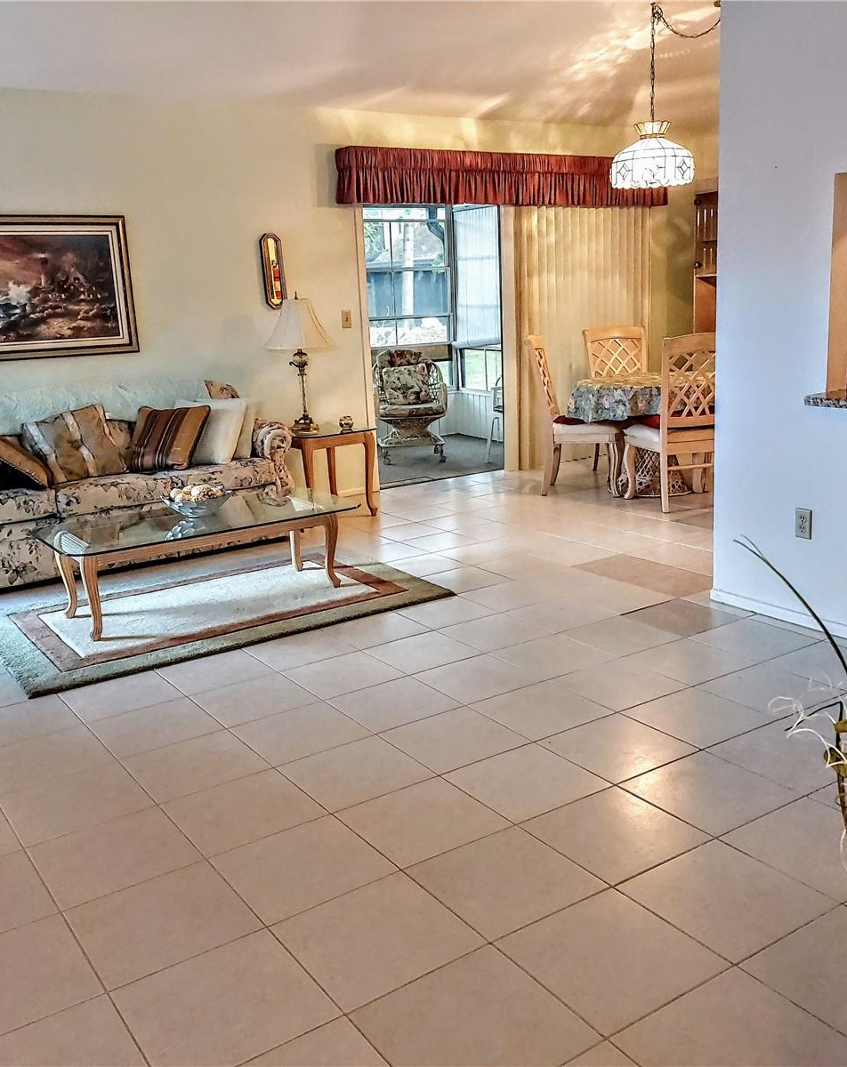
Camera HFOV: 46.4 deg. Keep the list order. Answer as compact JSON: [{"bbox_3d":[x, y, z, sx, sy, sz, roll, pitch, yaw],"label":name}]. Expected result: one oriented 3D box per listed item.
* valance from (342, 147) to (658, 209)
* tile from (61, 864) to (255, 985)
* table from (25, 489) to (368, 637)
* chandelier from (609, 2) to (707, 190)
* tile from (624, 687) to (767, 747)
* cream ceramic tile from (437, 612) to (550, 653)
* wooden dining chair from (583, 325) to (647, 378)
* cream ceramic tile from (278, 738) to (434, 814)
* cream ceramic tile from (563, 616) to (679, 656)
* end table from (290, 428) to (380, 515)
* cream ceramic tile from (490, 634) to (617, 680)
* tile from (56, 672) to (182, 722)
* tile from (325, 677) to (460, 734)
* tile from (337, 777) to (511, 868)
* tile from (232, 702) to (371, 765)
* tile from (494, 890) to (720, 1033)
[{"bbox_3d":[0.680,-2.502,7.025,2.898,0.354,0.152,-11,16,-33],"label":"valance"},{"bbox_3d":[-0.564,0.840,2.137,0.336,0.010,0.336,-11,16,-33],"label":"tile"},{"bbox_3d":[-0.987,0.113,4.439,1.345,0.400,0.710,-11,16,-33],"label":"table"},{"bbox_3d":[1.391,-2.636,5.976,0.529,1.030,0.529,-2,13,1],"label":"chandelier"},{"bbox_3d":[0.841,0.559,3.035,0.335,0.010,0.335,-11,16,-33],"label":"tile"},{"bbox_3d":[0.278,0.388,3.825,0.333,0.010,0.330,-11,16,-33],"label":"cream ceramic tile"},{"bbox_3d":[1.506,-0.955,7.134,0.500,1.040,0.600,-5,13,-11],"label":"wooden dining chair"},{"bbox_3d":[-0.188,0.671,2.755,0.335,0.010,0.335,-11,15,-33],"label":"cream ceramic tile"},{"bbox_3d":[0.765,0.396,3.812,0.333,0.010,0.333,-11,16,-33],"label":"cream ceramic tile"},{"bbox_3d":[-0.653,-0.385,6.069,0.495,0.532,0.691,-11,16,-33],"label":"end table"},{"bbox_3d":[0.475,0.454,3.618,0.333,0.010,0.333,-11,16,-33],"label":"cream ceramic tile"},{"bbox_3d":[-1.048,0.563,3.407,0.333,0.010,0.333,-11,16,-33],"label":"tile"},{"bbox_3d":[-0.098,0.560,3.207,0.335,0.010,0.335,-11,16,-33],"label":"tile"},{"bbox_3d":[-0.004,0.722,2.477,0.333,0.010,0.330,-11,16,-33],"label":"tile"},{"bbox_3d":[-0.375,0.617,3.027,0.335,0.010,0.335,-11,15,-33],"label":"tile"},{"bbox_3d":[0.375,0.850,1.982,0.333,0.010,0.333,-11,16,-33],"label":"tile"}]

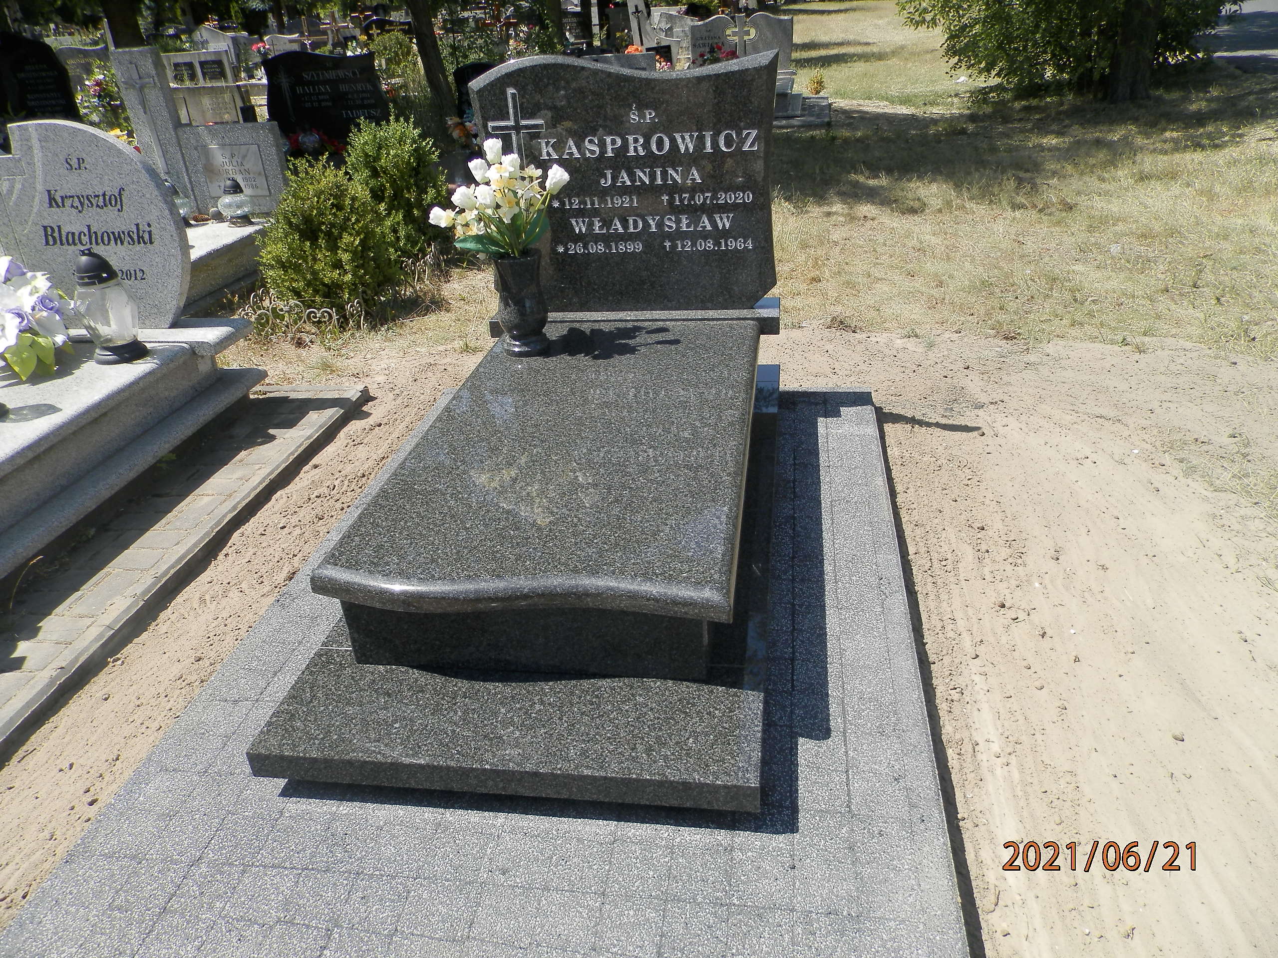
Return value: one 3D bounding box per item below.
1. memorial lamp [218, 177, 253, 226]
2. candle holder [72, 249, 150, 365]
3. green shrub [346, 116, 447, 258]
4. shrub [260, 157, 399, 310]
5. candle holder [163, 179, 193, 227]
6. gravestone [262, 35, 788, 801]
[{"bbox_3d":[-2.277,-1.567,5.199,0.200,0.240,0.200,1,29,9],"label":"memorial lamp"},{"bbox_3d":[-1.692,-0.553,2.928,0.190,0.345,0.190,1,29,9],"label":"candle holder"},{"bbox_3d":[-1.344,-1.611,5.128,0.610,0.760,0.600,1,29,9],"label":"green shrub"},{"bbox_3d":[-1.511,-1.211,4.490,0.690,0.690,0.680,1,29,9],"label":"shrub"},{"bbox_3d":[-2.679,-1.595,5.303,0.195,0.245,0.195,1,29,9],"label":"candle holder"},{"bbox_3d":[-0.144,-0.322,2.139,0.910,1.080,1.810,1,29,9],"label":"gravestone"}]

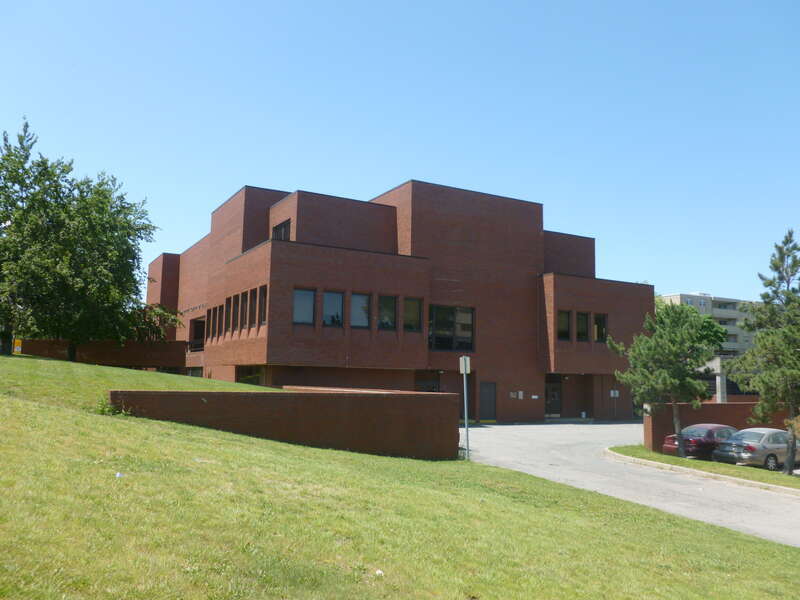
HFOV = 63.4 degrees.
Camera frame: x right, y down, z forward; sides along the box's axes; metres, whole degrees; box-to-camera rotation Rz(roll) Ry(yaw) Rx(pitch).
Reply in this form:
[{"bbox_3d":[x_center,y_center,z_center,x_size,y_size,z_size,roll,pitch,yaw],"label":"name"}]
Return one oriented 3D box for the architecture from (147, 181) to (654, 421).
[{"bbox_3d":[-1.527,1.425,47.924,28.289,13.507,26.000,5,-8,-30],"label":"architecture"}]

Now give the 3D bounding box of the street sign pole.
[{"bbox_3d":[1.766,2.841,17.154,0.310,2.689,0.080,5,-8,-30],"label":"street sign pole"}]

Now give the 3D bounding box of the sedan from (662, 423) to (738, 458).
[{"bbox_3d":[13.194,5.987,27.370,4.650,1.430,1.780,5,-8,-34],"label":"sedan"}]

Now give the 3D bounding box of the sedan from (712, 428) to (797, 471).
[{"bbox_3d":[14.128,5.703,24.952,4.750,1.460,1.800,5,-8,-34],"label":"sedan"}]

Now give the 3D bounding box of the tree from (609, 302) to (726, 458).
[{"bbox_3d":[10.358,3.076,25.345,4.300,6.005,4.200,1,-7,0],"label":"tree"}]

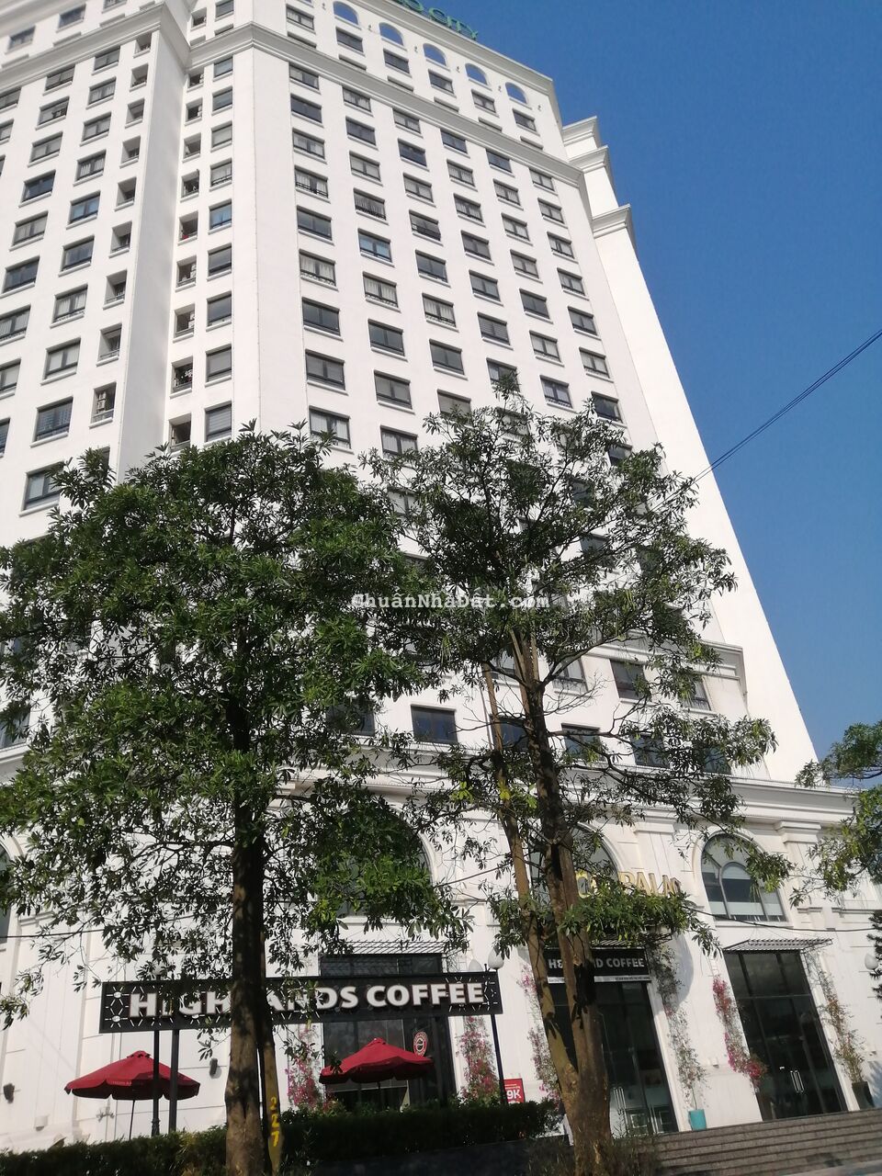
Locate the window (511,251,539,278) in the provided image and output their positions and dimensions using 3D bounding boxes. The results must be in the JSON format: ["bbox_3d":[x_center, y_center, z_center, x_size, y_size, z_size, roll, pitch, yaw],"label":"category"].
[{"bbox_3d":[4.716,-18.144,49.800,1.716,1.546,0.200,10,-36,-27],"label":"window"}]

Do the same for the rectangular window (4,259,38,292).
[{"bbox_3d":[-18.723,-13.946,39.506,1.767,1.625,0.200,-15,-32,11],"label":"rectangular window"}]

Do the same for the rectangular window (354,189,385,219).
[{"bbox_3d":[-3.656,-19.643,45.484,1.716,1.546,0.200,10,-36,-27],"label":"rectangular window"}]

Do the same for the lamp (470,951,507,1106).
[{"bbox_3d":[1.159,9.575,18.178,0.360,3.934,1.150,10,-36,-27],"label":"lamp"}]

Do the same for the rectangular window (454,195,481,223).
[{"bbox_3d":[1.535,-21.405,50.068,1.716,1.546,0.200,10,-36,-27],"label":"rectangular window"}]

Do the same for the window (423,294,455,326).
[{"bbox_3d":[-0.073,-13.612,43.453,1.739,1.625,0.200,10,-36,-27],"label":"window"}]

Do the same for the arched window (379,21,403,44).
[{"bbox_3d":[-3.256,-36.131,57.489,1.552,2.233,0.200,10,-36,-27],"label":"arched window"}]

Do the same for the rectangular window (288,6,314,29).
[{"bbox_3d":[-8.400,-34.054,52.771,1.687,1.527,0.200,10,-36,-27],"label":"rectangular window"}]

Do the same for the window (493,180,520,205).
[{"bbox_3d":[4.016,-23.967,53.977,1.748,1.680,0.200,10,-36,-27],"label":"window"}]

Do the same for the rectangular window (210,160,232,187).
[{"bbox_3d":[-10.725,-20.331,43.410,1.153,1.668,0.200,-15,-32,11],"label":"rectangular window"}]

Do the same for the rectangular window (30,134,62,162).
[{"bbox_3d":[-19.531,-21.831,43.868,1.570,1.530,0.160,-15,-32,11],"label":"rectangular window"}]

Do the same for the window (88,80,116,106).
[{"bbox_3d":[-17.521,-25.643,45.762,1.583,1.625,0.200,-15,-32,11],"label":"window"}]

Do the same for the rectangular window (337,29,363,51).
[{"bbox_3d":[-5.573,-33.312,53.910,1.739,1.625,0.200,10,-36,-27],"label":"rectangular window"}]

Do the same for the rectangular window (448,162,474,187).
[{"bbox_3d":[1.172,-24.086,51.691,1.739,1.625,0.200,10,-36,-27],"label":"rectangular window"}]

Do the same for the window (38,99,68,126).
[{"bbox_3d":[-20.409,-25.093,46.621,1.784,1.668,0.200,-15,-32,11],"label":"window"}]

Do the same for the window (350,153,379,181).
[{"bbox_3d":[-4.060,-22.575,47.465,1.711,1.649,0.200,10,-36,-27],"label":"window"}]

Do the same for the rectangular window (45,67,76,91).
[{"bbox_3d":[-20.796,-27.854,48.330,1.784,1.668,0.200,-15,-32,11],"label":"rectangular window"}]

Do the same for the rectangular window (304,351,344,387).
[{"bbox_3d":[-4.899,-9.097,37.211,1.716,1.546,0.200,10,-36,-27],"label":"rectangular window"}]

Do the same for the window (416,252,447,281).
[{"bbox_3d":[-0.464,-16.264,44.897,1.742,1.634,0.200,10,-35,-27],"label":"window"}]

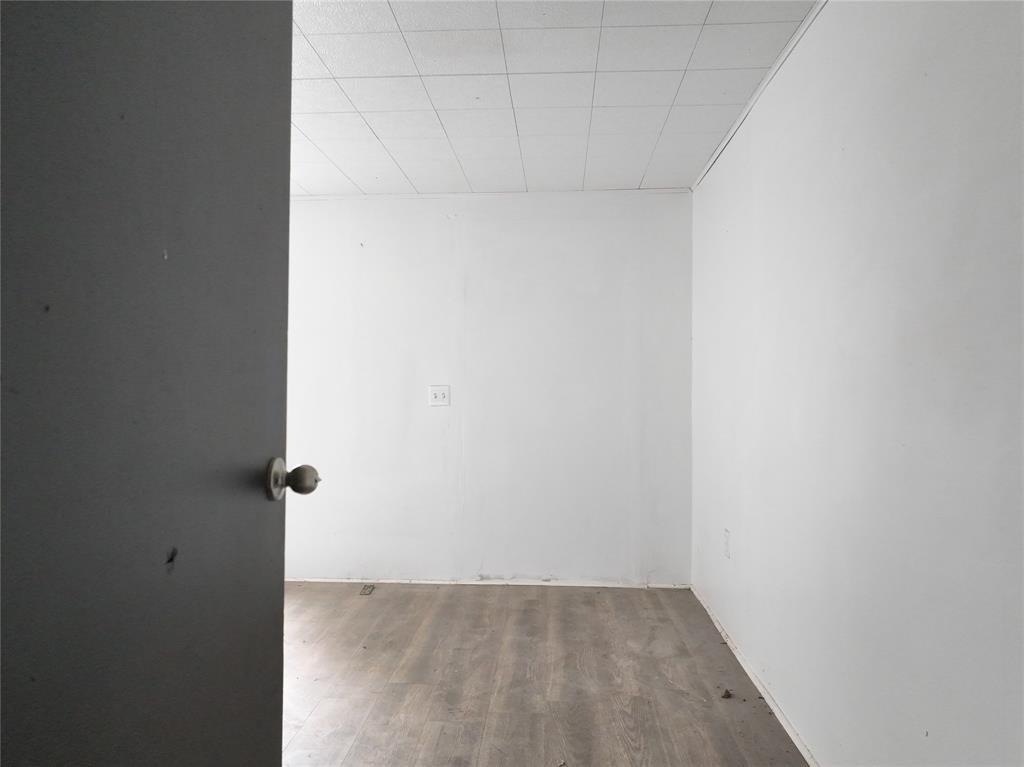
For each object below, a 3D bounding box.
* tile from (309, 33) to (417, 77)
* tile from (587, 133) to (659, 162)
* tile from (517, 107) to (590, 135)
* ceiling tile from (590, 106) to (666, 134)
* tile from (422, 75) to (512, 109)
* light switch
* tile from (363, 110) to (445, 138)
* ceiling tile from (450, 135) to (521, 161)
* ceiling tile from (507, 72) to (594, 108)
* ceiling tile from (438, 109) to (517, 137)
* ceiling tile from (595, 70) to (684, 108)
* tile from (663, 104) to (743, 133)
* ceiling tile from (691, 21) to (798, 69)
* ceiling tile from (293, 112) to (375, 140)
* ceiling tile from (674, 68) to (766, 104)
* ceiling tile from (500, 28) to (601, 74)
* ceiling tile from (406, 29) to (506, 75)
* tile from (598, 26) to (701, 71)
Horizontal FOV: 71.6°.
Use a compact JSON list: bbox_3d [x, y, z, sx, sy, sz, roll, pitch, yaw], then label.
[{"bbox_3d":[-0.482,-1.083,2.335,0.303,0.016,0.303,0,0,4],"label":"tile"},{"bbox_3d":[0.493,-1.073,3.186,0.305,0.015,0.305,0,0,4],"label":"tile"},{"bbox_3d":[0.168,-1.076,2.901,0.303,0.016,0.303,0,0,4],"label":"tile"},{"bbox_3d":[0.472,-1.075,2.881,0.303,0.016,0.303,0,0,4],"label":"ceiling tile"},{"bbox_3d":[-0.157,-1.079,2.618,0.303,0.016,0.303,0,0,4],"label":"tile"},{"bbox_3d":[-0.405,0.069,3.970,0.115,0.116,0.010,0,0,4],"label":"light switch"},{"bbox_3d":[-0.440,-1.080,2.943,0.303,0.016,0.303,0,0,4],"label":"tile"},{"bbox_3d":[-0.116,-1.076,3.227,0.305,0.015,0.305,0,0,4],"label":"ceiling tile"},{"bbox_3d":[0.147,-1.077,2.598,0.305,0.015,0.305,0,0,4],"label":"ceiling tile"},{"bbox_3d":[-0.136,-1.078,2.922,0.303,0.016,0.303,0,0,4],"label":"ceiling tile"},{"bbox_3d":[0.451,-1.076,2.577,0.305,0.015,0.305,0,0,4],"label":"ceiling tile"},{"bbox_3d":[0.767,-1.072,2.861,0.287,0.015,0.305,0,0,4],"label":"tile"},{"bbox_3d":[0.726,-1.076,2.253,0.287,0.015,0.305,0,0,4],"label":"ceiling tile"},{"bbox_3d":[-0.744,-1.081,2.964,0.305,0.015,0.305,0,0,4],"label":"ceiling tile"},{"bbox_3d":[0.746,-1.074,2.557,0.287,0.015,0.305,0,0,4],"label":"ceiling tile"},{"bbox_3d":[0.127,-1.079,2.293,0.303,0.016,0.303,0,0,4],"label":"ceiling tile"},{"bbox_3d":[-0.177,-1.081,2.314,0.303,0.016,0.303,0,0,4],"label":"ceiling tile"},{"bbox_3d":[0.431,-1.078,2.272,0.303,0.016,0.303,0,0,4],"label":"tile"}]

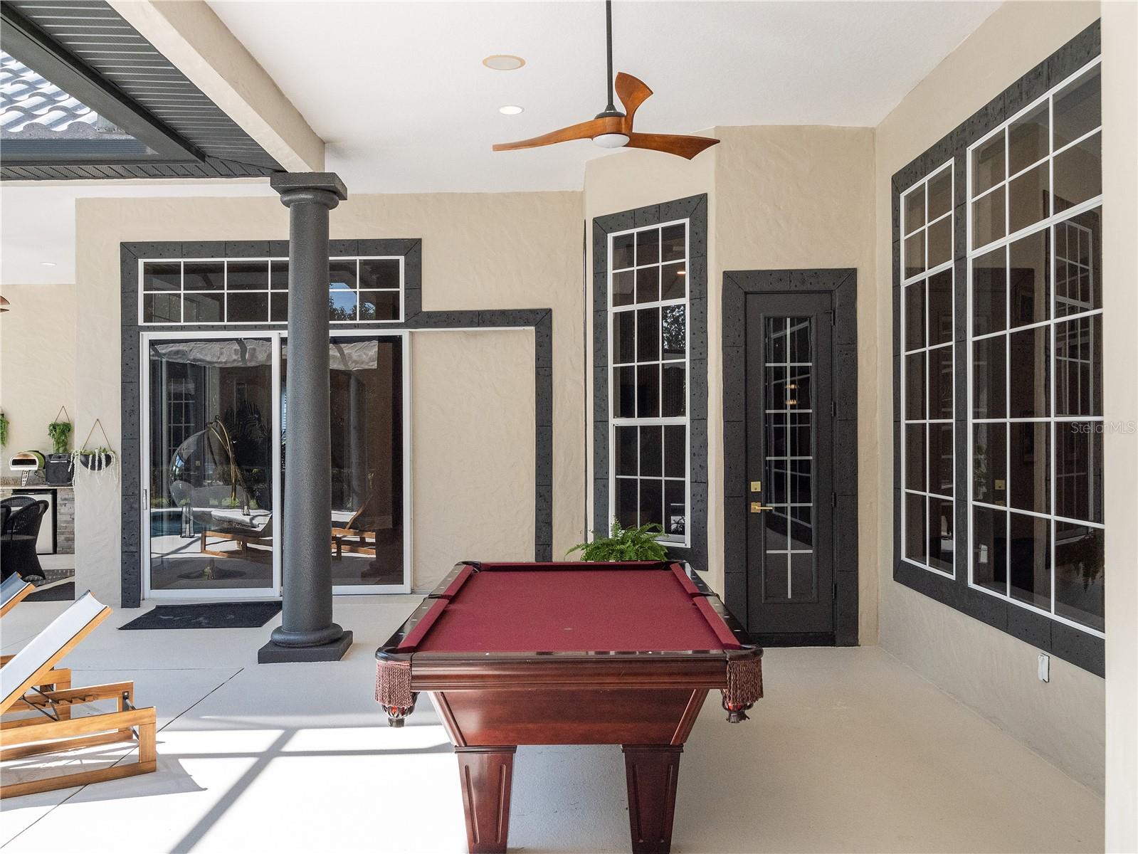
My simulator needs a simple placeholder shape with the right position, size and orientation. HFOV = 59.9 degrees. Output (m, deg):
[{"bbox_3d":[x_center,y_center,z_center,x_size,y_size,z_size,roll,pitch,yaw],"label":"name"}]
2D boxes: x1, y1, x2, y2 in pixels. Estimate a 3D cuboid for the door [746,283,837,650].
[{"bbox_3d":[1.596,0.298,7.120,0.645,2.510,0.080,0,0,-1],"label":"door"}]

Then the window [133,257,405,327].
[{"bbox_3d":[-2.695,-1.240,8.960,2.400,0.605,0.100,0,0,-1],"label":"window"}]

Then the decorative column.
[{"bbox_3d":[-1.850,-0.075,7.000,0.550,3.350,0.560,0,0,-1],"label":"decorative column"}]

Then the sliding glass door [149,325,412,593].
[{"bbox_3d":[-2.675,0.345,8.980,2.410,2.410,0.140,0,0,-1],"label":"sliding glass door"}]

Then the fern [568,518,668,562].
[{"bbox_3d":[0.375,1.130,7.200,0.720,0.880,0.700,0,0,0],"label":"fern"}]

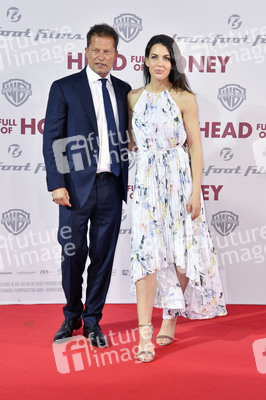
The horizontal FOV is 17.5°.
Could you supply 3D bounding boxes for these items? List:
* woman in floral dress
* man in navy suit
[{"bbox_3d":[0.232,-0.021,4.766,0.550,1.750,0.470,3,11,9],"label":"woman in floral dress"},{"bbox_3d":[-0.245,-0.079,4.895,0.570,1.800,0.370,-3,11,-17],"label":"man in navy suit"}]

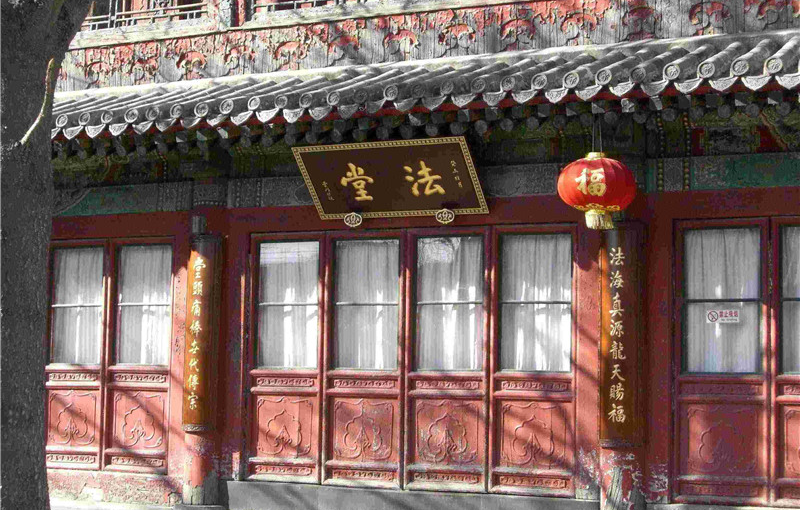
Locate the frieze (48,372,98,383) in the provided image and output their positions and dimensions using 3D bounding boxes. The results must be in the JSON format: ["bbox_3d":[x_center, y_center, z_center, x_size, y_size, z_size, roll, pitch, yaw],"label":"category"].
[{"bbox_3d":[-3.282,1.230,15.320,0.636,0.120,0.040,-1,-5,27],"label":"frieze"}]

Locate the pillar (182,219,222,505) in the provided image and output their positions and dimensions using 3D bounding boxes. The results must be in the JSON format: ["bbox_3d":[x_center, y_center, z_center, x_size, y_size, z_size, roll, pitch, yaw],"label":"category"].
[{"bbox_3d":[-1.776,0.924,13.865,0.350,2.639,0.350,1,-5,0],"label":"pillar"}]

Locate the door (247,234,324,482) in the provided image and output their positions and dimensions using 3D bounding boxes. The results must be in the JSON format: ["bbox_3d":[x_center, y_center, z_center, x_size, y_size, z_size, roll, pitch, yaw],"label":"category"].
[{"bbox_3d":[-1.000,0.906,13.574,0.765,2.203,0.070,-1,-5,26],"label":"door"}]

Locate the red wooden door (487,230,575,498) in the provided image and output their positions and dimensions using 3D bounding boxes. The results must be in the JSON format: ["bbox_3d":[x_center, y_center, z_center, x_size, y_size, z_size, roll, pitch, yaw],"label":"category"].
[{"bbox_3d":[1.103,0.856,12.530,0.763,2.205,0.070,-1,-5,26],"label":"red wooden door"}]

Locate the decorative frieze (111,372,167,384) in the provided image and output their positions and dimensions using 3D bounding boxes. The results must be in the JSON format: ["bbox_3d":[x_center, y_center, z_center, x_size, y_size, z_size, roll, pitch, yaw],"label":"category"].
[{"bbox_3d":[-2.566,1.201,14.950,0.679,0.117,0.040,-1,-5,27],"label":"decorative frieze"}]

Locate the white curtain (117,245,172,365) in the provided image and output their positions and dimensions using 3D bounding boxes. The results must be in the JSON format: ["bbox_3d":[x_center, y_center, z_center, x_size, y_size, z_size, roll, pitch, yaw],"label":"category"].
[{"bbox_3d":[-2.397,0.471,14.376,0.605,1.130,0.050,-1,-5,26],"label":"white curtain"}]

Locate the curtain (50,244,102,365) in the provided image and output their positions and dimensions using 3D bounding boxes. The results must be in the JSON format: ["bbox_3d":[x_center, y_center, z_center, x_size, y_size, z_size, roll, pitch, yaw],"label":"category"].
[{"bbox_3d":[-3.101,0.488,14.726,0.611,1.131,0.050,-1,-5,26],"label":"curtain"}]

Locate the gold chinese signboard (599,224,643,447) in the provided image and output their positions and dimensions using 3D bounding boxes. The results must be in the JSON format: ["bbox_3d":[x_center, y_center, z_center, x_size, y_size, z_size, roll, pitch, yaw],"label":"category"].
[{"bbox_3d":[1.729,0.625,12.005,0.330,1.749,0.160,-1,-5,26],"label":"gold chinese signboard"}]

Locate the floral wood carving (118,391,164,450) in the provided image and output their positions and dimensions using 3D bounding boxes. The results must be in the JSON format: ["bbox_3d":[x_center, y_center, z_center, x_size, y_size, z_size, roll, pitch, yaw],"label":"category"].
[{"bbox_3d":[-2.526,1.626,14.896,0.555,0.544,0.040,-1,-5,27],"label":"floral wood carving"}]

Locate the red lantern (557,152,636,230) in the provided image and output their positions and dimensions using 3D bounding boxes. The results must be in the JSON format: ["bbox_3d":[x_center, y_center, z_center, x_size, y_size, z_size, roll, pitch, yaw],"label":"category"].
[{"bbox_3d":[1.491,-0.489,11.574,0.592,0.588,0.592,0,-5,15],"label":"red lantern"}]

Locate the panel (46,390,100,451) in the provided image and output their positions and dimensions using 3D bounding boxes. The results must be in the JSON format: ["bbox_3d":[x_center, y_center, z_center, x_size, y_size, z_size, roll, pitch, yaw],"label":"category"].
[{"bbox_3d":[-3.275,1.648,15.284,0.685,0.598,0.050,-1,-5,27],"label":"panel"}]

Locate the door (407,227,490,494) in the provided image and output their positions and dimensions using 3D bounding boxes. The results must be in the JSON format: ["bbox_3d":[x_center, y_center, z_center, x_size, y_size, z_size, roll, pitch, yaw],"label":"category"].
[{"bbox_3d":[0.415,0.909,13.419,0.831,2.300,0.080,-1,-5,27],"label":"door"}]

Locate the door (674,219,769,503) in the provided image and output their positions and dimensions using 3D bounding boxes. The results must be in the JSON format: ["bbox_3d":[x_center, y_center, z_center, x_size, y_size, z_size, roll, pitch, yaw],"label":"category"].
[{"bbox_3d":[2.589,0.858,12.291,0.787,2.300,0.080,-1,-5,27],"label":"door"}]

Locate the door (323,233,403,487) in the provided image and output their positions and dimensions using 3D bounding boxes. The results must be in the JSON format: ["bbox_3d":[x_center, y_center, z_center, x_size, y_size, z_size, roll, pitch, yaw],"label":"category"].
[{"bbox_3d":[-0.304,0.894,13.228,0.790,2.211,0.070,-1,-5,26],"label":"door"}]

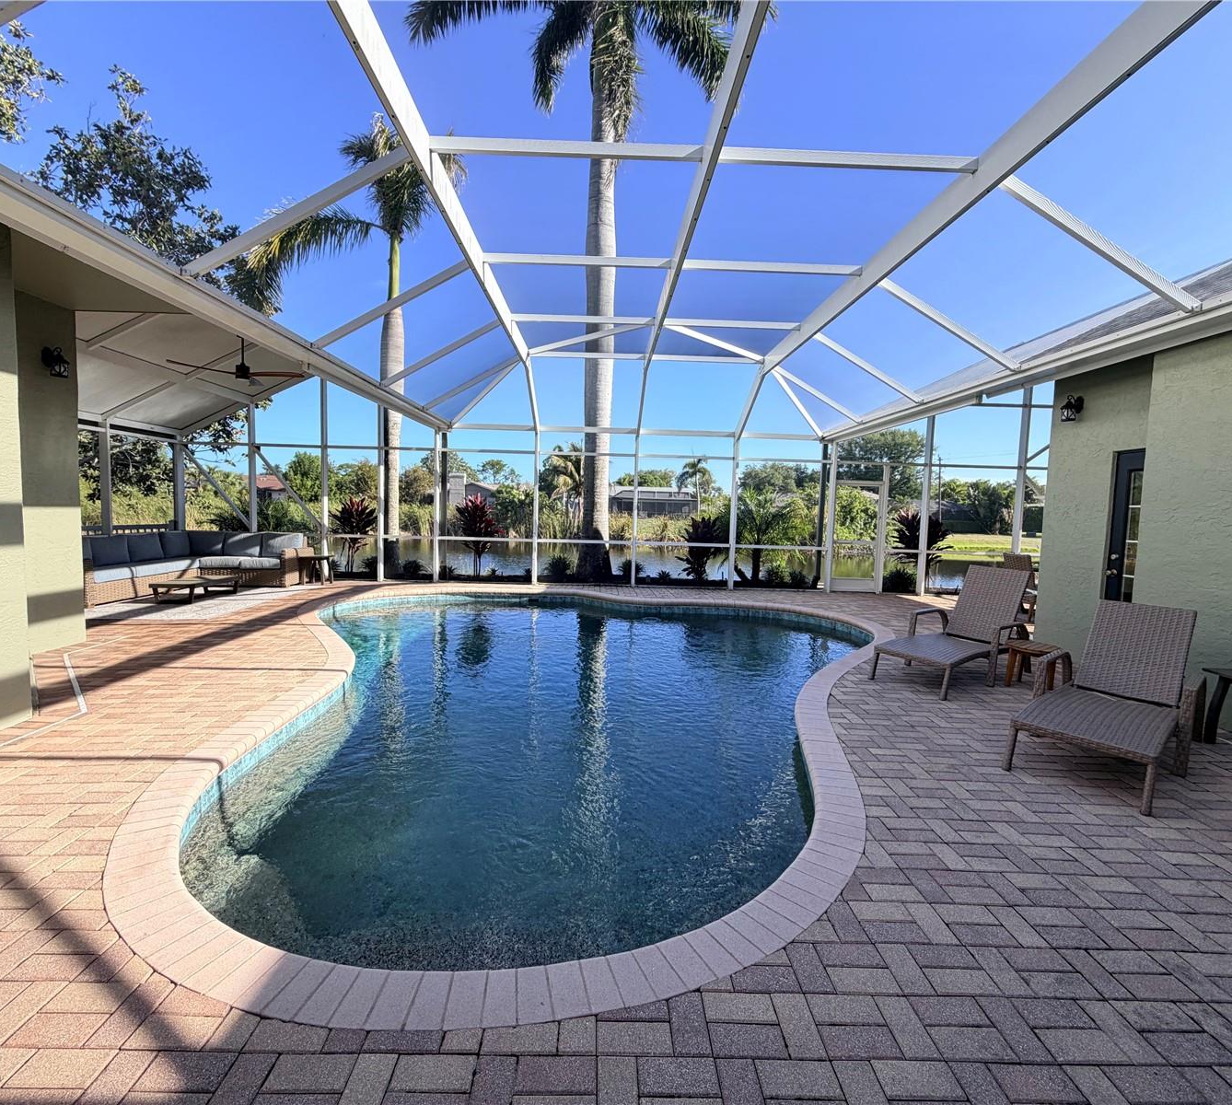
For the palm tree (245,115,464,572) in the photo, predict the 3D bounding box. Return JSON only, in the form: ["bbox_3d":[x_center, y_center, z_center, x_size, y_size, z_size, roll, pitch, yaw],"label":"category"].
[{"bbox_3d":[-4.956,-3.917,11.629,4.200,8.750,4.000,2,4,-2],"label":"palm tree"}]

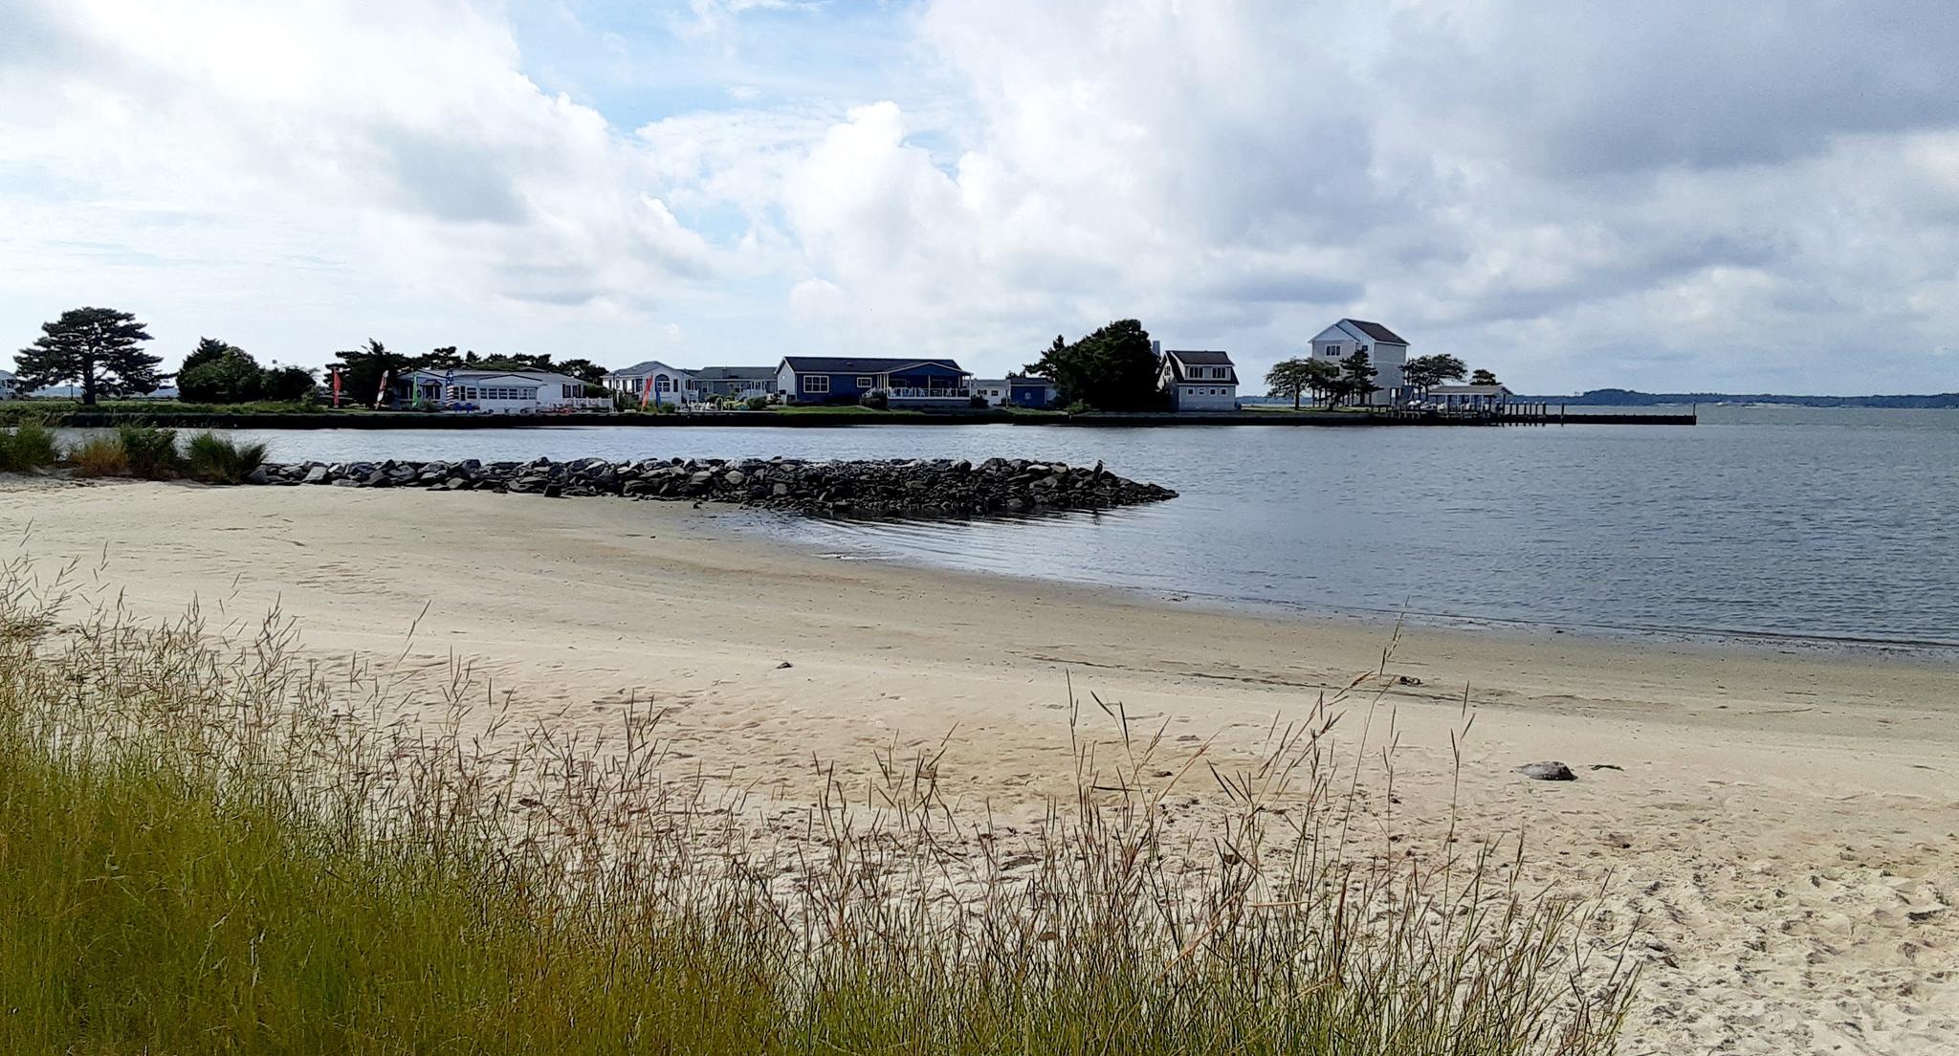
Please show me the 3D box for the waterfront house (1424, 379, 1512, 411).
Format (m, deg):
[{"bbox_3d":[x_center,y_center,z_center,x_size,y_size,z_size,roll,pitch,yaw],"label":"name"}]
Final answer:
[{"bbox_3d":[65.047,-17.096,202.000,5.000,3.500,9.800,-4,6,-43],"label":"waterfront house"}]

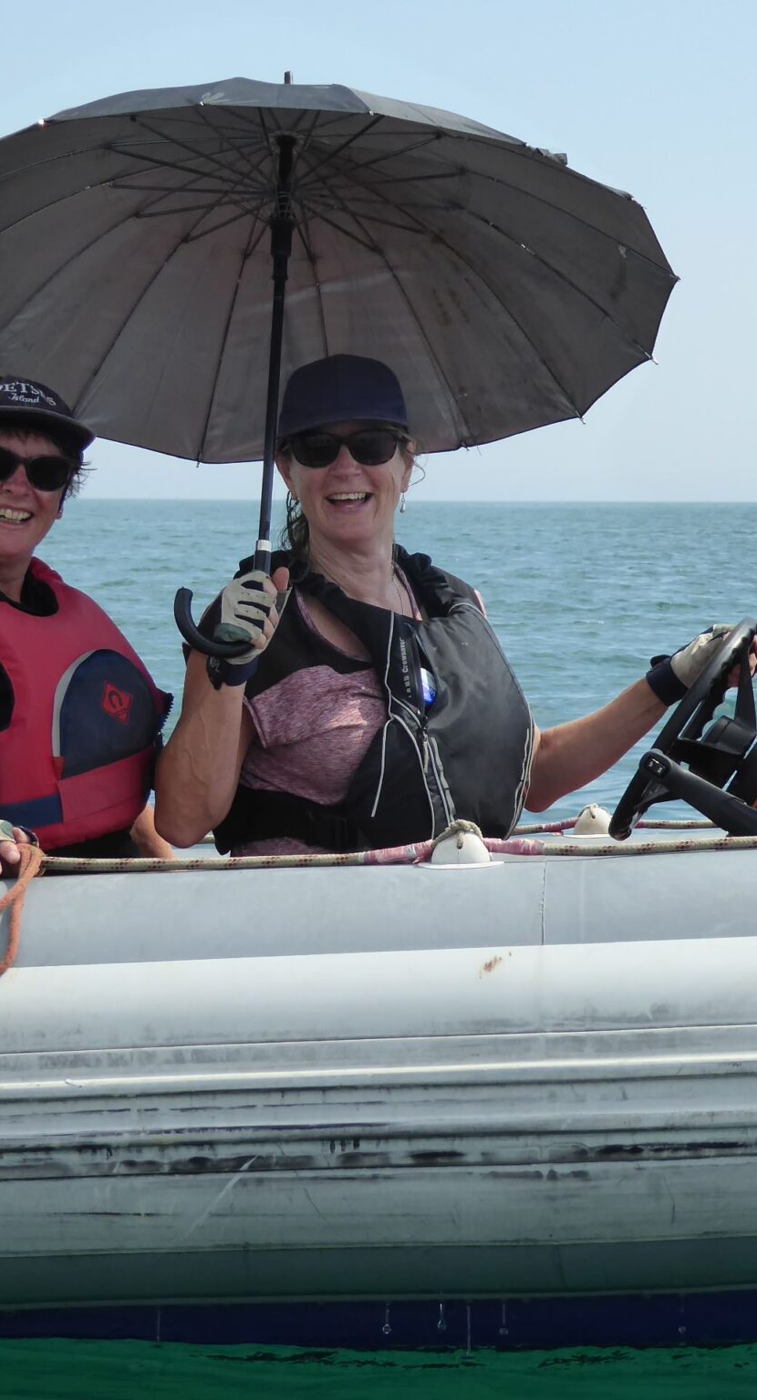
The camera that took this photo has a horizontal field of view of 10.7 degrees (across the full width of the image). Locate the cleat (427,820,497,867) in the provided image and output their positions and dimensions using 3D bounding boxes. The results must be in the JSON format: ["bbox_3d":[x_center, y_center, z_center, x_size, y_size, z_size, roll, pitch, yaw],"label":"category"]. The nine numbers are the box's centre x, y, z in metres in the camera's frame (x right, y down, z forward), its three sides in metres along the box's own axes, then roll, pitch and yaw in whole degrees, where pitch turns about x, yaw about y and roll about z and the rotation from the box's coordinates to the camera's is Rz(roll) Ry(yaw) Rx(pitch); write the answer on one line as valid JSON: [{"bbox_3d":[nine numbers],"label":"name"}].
[{"bbox_3d":[0.090,0.154,4.330,0.088,0.046,0.075,-2,2,0],"label":"cleat"}]

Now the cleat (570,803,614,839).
[{"bbox_3d":[0.321,0.182,6.070,0.088,0.046,0.075,-2,1,0],"label":"cleat"}]

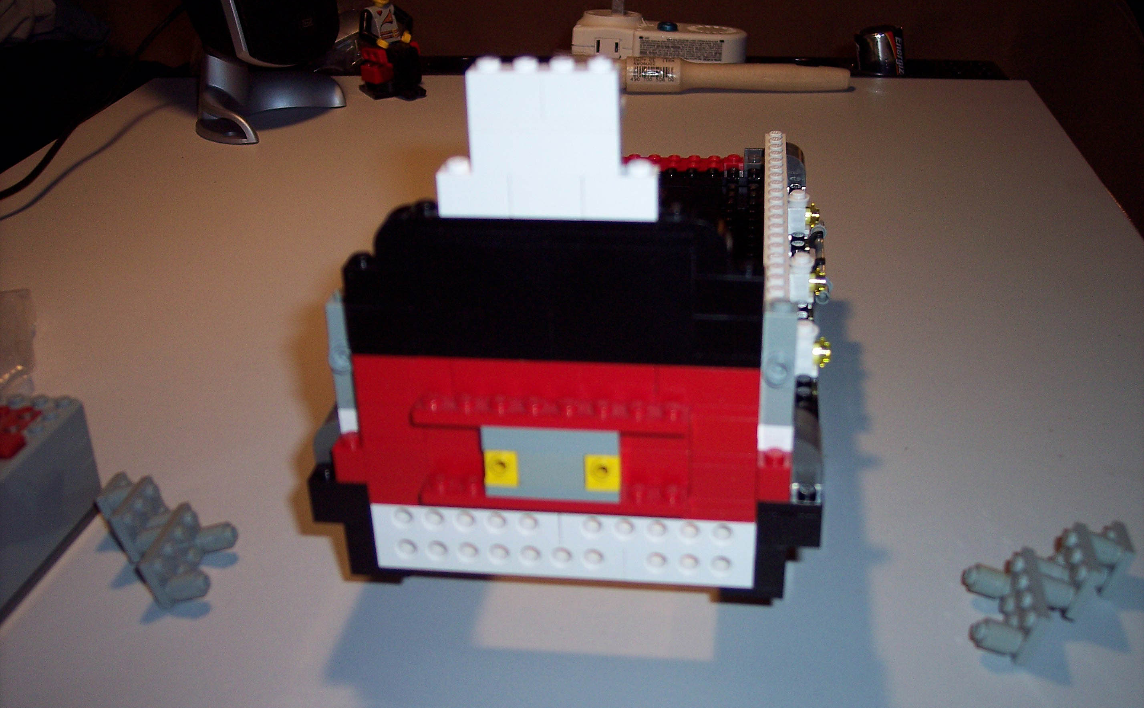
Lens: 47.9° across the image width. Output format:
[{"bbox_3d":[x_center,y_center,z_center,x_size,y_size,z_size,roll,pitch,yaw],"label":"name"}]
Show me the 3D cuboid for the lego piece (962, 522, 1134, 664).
[{"bbox_3d":[0.127,0.060,0.339,0.046,0.022,0.046,2,27,8],"label":"lego piece"}]

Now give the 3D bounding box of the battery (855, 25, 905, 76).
[{"bbox_3d":[0.224,-0.203,0.928,0.034,0.061,0.034,-5,26,12],"label":"battery"}]

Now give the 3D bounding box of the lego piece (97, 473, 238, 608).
[{"bbox_3d":[-0.122,0.052,0.374,0.047,0.022,0.047,2,27,8],"label":"lego piece"}]

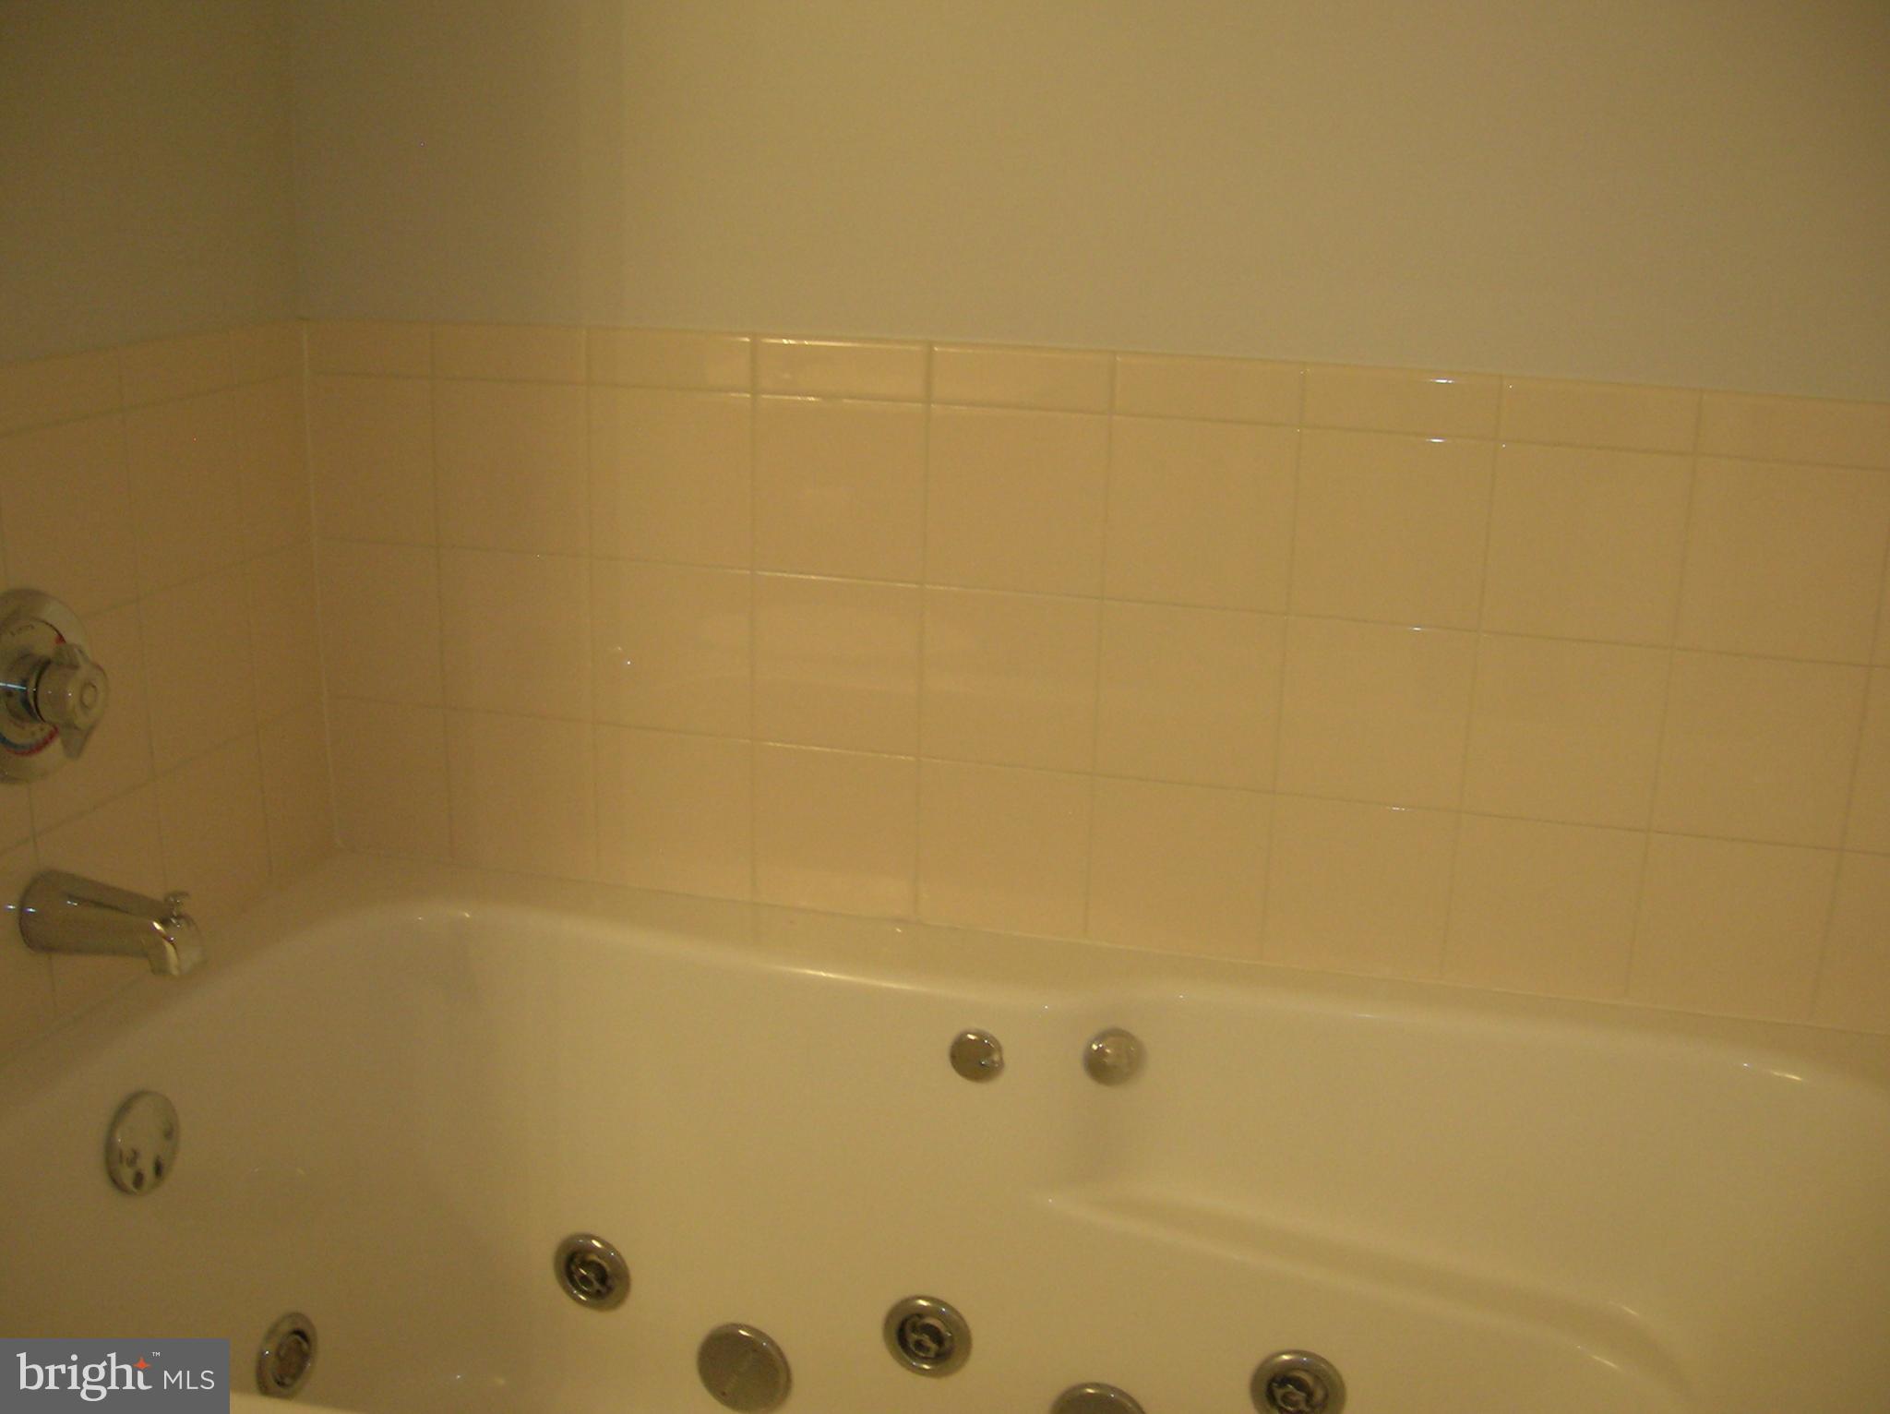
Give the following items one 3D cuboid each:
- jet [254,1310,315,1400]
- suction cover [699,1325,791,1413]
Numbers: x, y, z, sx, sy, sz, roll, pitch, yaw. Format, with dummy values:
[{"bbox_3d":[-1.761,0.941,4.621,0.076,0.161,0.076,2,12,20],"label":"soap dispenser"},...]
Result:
[{"bbox_3d":[-0.543,0.542,1.543,0.022,0.076,0.076,2,15,21],"label":"jet"},{"bbox_3d":[-0.180,0.590,1.641,0.091,0.091,0.022,6,14,16],"label":"suction cover"}]

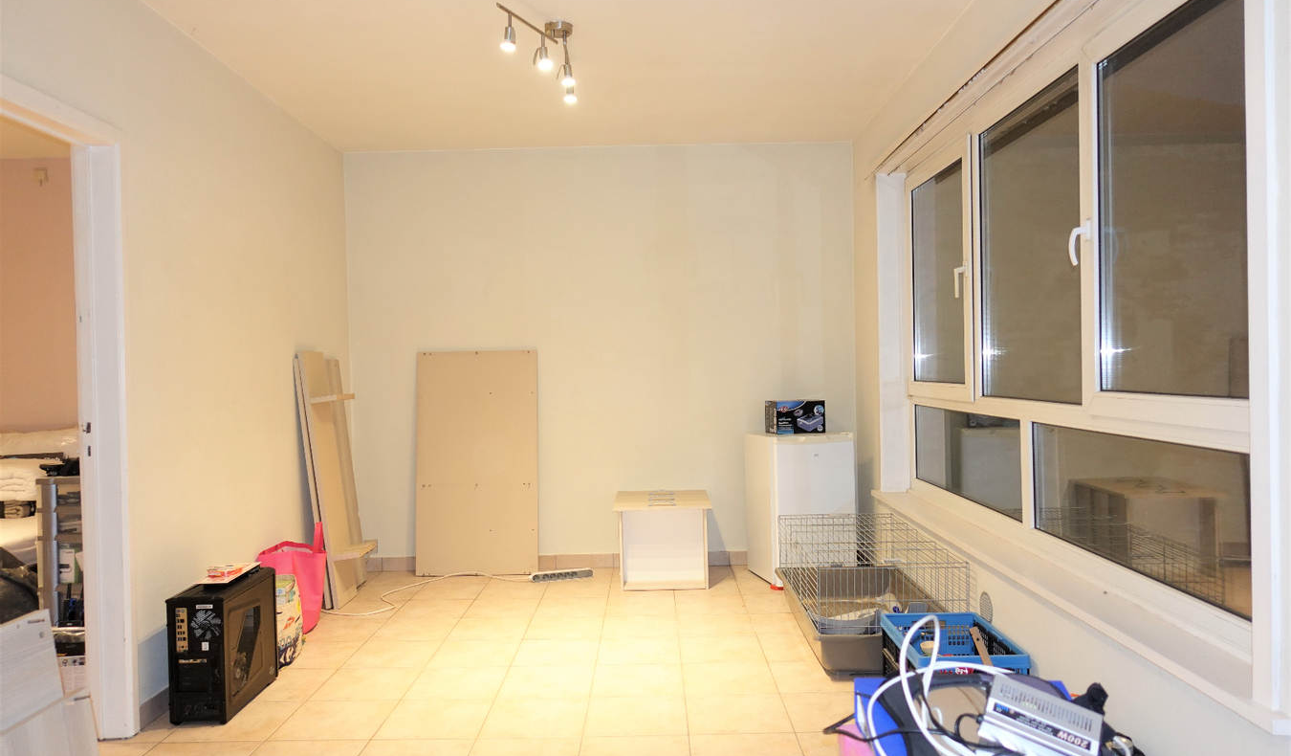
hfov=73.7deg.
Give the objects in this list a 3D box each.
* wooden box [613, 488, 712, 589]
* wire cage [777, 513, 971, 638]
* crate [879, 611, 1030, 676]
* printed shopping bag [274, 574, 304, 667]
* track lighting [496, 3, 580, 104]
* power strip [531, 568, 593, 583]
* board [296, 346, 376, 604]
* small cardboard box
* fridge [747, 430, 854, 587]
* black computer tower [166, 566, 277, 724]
[{"bbox_3d":[0.104,0.916,4.929,0.538,0.468,0.546,-1,1,0],"label":"wooden box"},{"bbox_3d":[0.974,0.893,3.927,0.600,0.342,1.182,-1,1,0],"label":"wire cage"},{"bbox_3d":[1.083,1.028,3.063,0.358,0.240,0.486,-1,1,0],"label":"crate"},{"bbox_3d":[-1.642,1.036,3.692,0.228,0.324,0.360,-1,1,0],"label":"printed shopping bag"},{"bbox_3d":[-0.395,-1.268,3.345,0.157,0.218,0.780,-1,1,15],"label":"track lighting"},{"bbox_3d":[-0.478,1.134,4.974,0.353,0.055,0.043,-1,1,-16],"label":"power strip"},{"bbox_3d":[-1.630,0.524,4.696,0.192,1.332,0.660,-7,1,0],"label":"board"},{"bbox_3d":[0.850,0.220,4.891,0.291,0.181,0.166,-1,1,-15],"label":"small cardboard box"},{"bbox_3d":[0.876,0.728,4.870,0.466,0.814,0.432,-1,1,-15],"label":"fridge"},{"bbox_3d":[-1.566,0.985,3.214,0.200,0.432,0.442,-1,1,0],"label":"black computer tower"}]

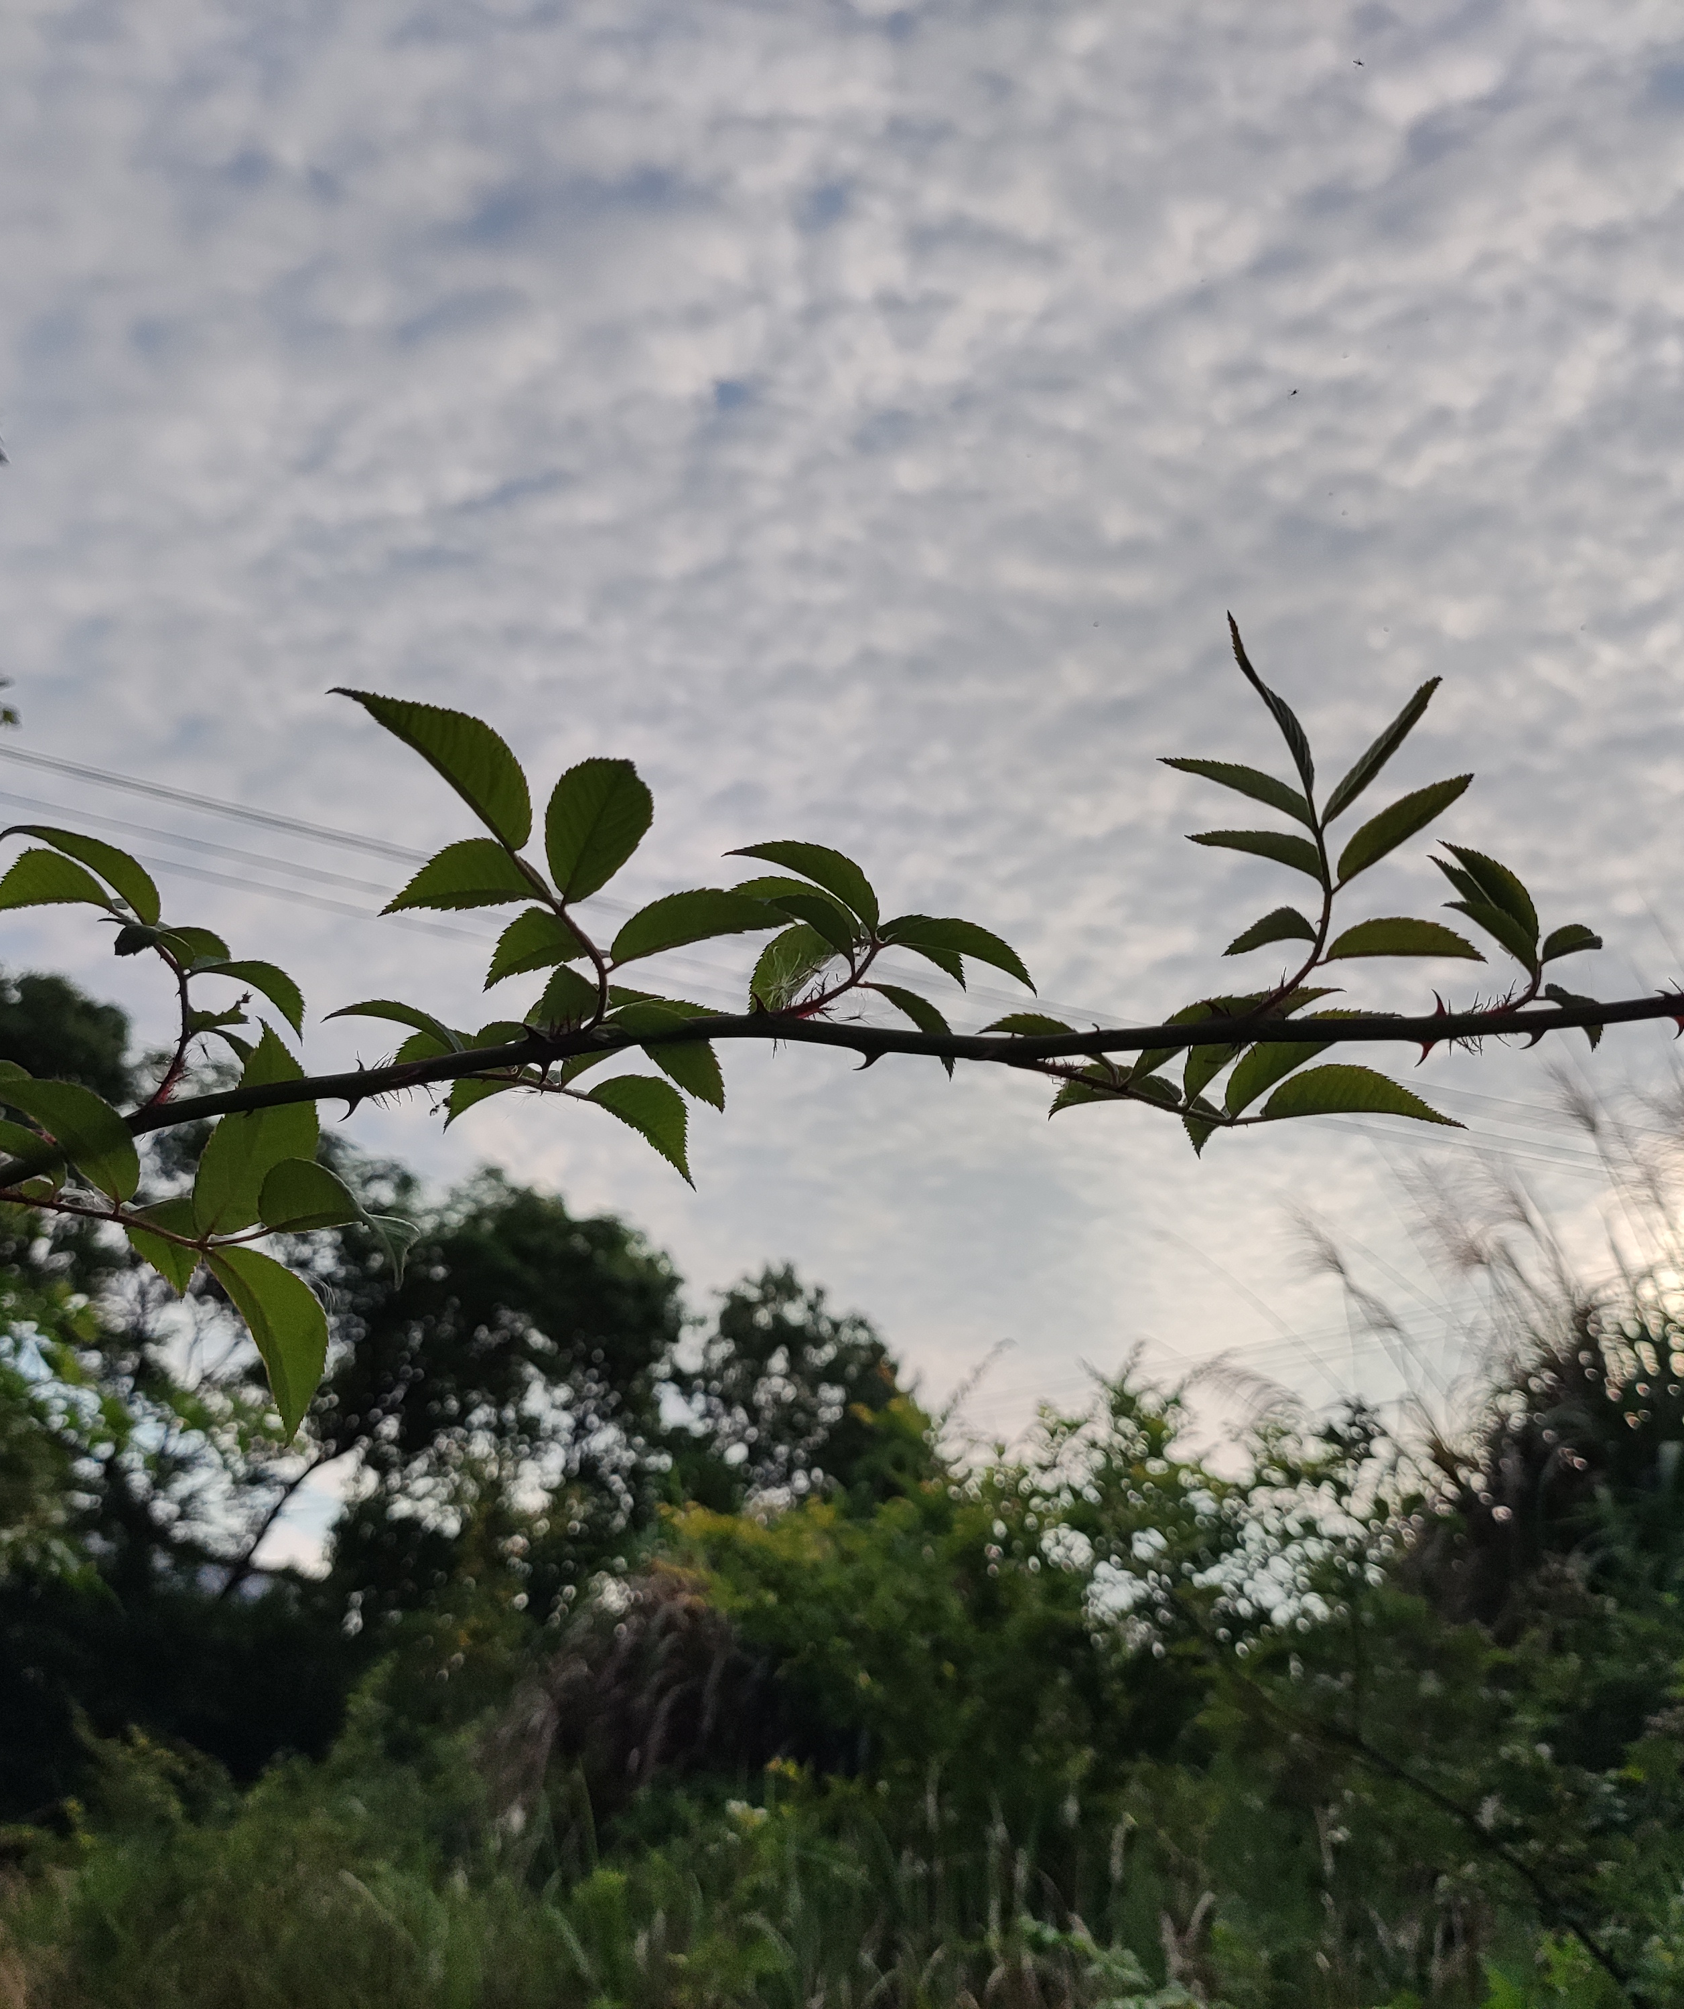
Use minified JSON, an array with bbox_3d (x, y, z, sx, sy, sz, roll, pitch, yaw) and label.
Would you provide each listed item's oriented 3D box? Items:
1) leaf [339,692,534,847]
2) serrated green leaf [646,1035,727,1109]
[{"bbox_3d":[-0.096,-0.055,0.455,0.055,0.009,0.024,40,-47,0],"label":"leaf"},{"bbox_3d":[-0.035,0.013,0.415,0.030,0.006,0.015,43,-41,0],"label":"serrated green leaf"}]

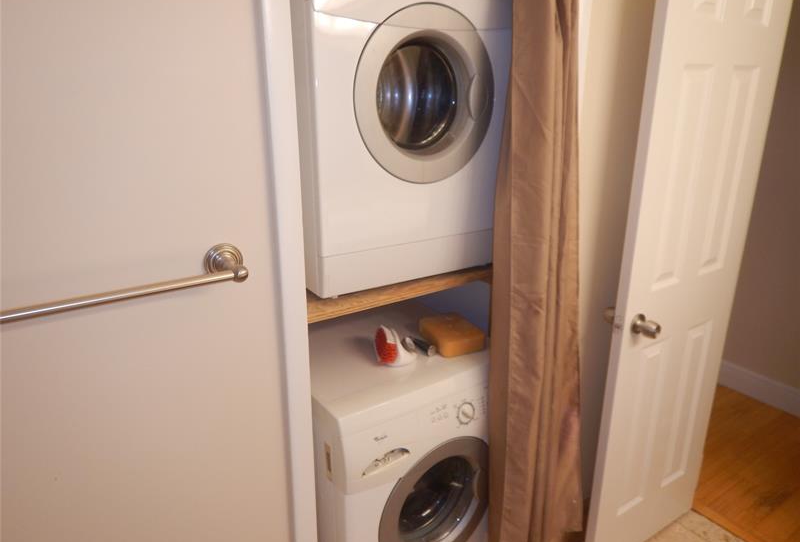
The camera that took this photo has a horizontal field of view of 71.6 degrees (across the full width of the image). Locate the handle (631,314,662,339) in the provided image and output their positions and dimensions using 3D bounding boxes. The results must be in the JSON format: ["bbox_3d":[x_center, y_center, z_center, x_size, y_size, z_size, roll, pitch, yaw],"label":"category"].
[{"bbox_3d":[0.723,0.167,1.626,0.063,0.064,0.061,-11,21,-32],"label":"handle"}]

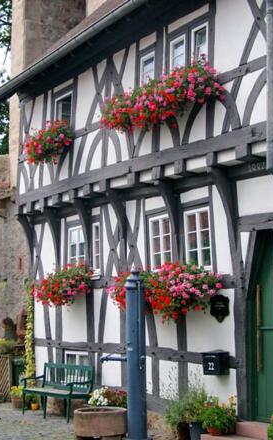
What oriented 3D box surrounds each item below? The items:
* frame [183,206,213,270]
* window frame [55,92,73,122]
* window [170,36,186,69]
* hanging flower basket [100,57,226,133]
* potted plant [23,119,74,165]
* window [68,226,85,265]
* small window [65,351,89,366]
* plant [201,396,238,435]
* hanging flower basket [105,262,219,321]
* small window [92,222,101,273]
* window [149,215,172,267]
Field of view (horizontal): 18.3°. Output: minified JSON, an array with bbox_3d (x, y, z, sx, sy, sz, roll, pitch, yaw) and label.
[{"bbox_3d":[0.884,0.286,11.611,0.100,0.858,0.608,4,-8,-31],"label":"frame"},{"bbox_3d":[-1.256,-1.889,14.688,0.090,0.560,0.600,4,-8,-31],"label":"window frame"},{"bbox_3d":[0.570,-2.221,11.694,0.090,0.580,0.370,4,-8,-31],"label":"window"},{"bbox_3d":[0.276,-1.631,11.528,0.480,0.600,2.763,4,-8,-31],"label":"hanging flower basket"},{"bbox_3d":[-1.534,-1.361,14.694,0.420,0.560,1.100,4,-8,-31],"label":"potted plant"},{"bbox_3d":[-0.981,0.496,14.711,0.100,0.733,0.652,4,-8,-31],"label":"window"},{"bbox_3d":[-0.977,2.473,14.468,0.100,0.428,0.935,4,-8,-31],"label":"small window"},{"bbox_3d":[1.013,2.399,10.350,0.410,0.470,0.410,0,-7,0],"label":"plant"},{"bbox_3d":[0.321,1.036,11.858,0.480,0.640,2.552,4,-8,-31],"label":"hanging flower basket"},{"bbox_3d":[-0.616,0.492,14.099,0.100,0.866,0.288,4,-8,-31],"label":"small window"},{"bbox_3d":[0.408,0.337,12.402,0.100,0.789,0.595,4,-8,-31],"label":"window"}]

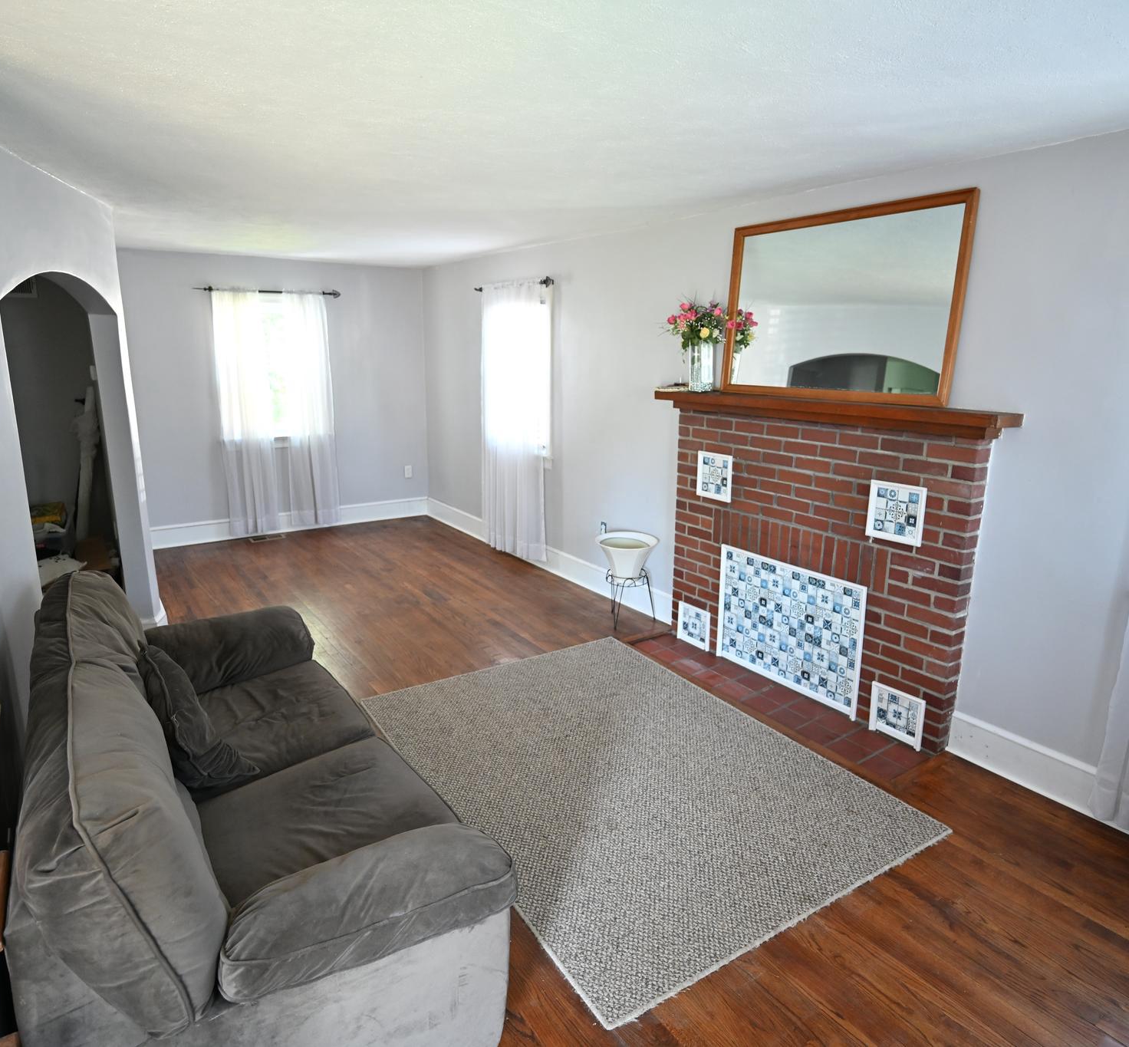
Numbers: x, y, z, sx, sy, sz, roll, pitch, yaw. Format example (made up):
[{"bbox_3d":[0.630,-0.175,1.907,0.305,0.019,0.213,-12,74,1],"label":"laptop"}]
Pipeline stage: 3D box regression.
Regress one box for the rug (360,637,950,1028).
[{"bbox_3d":[0.197,0.974,3.122,1.493,0.012,2.092,-8,16,-31],"label":"rug"}]

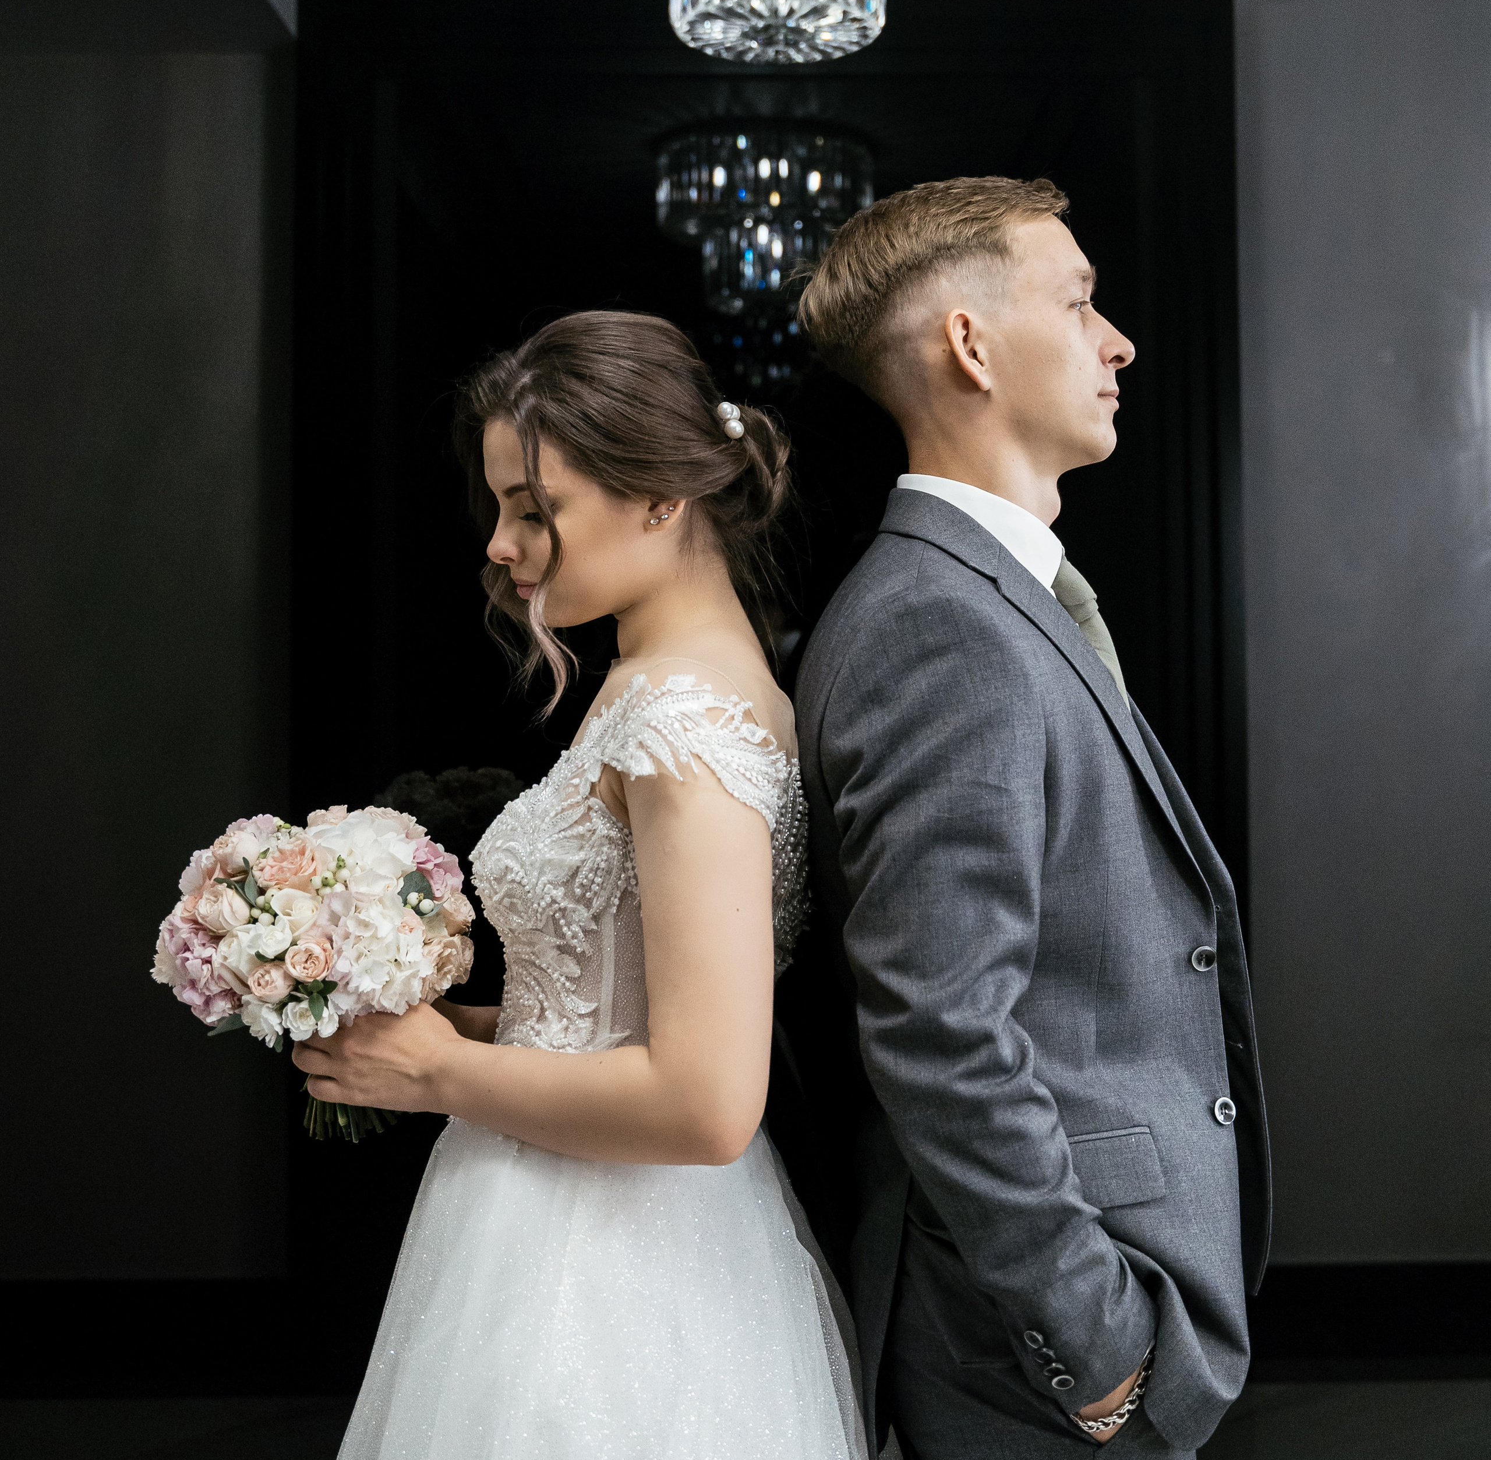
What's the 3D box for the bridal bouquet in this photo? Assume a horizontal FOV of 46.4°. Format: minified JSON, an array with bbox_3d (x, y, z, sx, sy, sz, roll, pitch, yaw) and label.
[{"bbox_3d":[-0.347,0.192,1.400,0.255,0.262,0.250,-7,3,0],"label":"bridal bouquet"}]

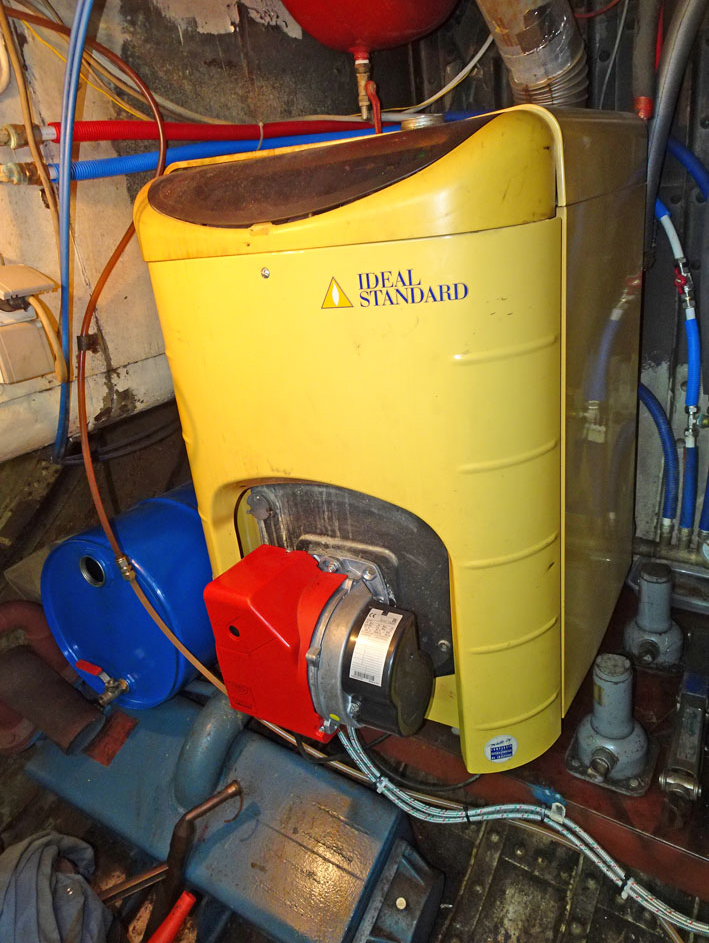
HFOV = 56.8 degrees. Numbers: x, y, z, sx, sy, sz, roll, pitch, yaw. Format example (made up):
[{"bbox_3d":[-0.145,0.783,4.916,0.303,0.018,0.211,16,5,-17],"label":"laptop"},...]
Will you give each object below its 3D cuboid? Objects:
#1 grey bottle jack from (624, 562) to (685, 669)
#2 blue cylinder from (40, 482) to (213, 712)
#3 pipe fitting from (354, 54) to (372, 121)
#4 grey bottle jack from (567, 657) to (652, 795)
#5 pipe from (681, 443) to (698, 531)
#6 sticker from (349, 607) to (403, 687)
[{"bbox_3d":[0.499,0.238,1.092,0.095,0.168,0.098,8,26,33],"label":"grey bottle jack"},{"bbox_3d":[-0.340,0.207,1.509,0.370,0.370,0.580,5,21,28],"label":"blue cylinder"},{"bbox_3d":[0.016,-0.730,1.250,0.028,0.113,0.030,-3,21,1],"label":"pipe fitting"},{"bbox_3d":[0.356,0.330,0.902,0.100,0.174,0.103,8,26,33],"label":"grey bottle jack"},{"bbox_3d":[0.684,0.032,1.340,0.026,0.190,0.026,8,26,33],"label":"pipe"},{"bbox_3d":[0.026,0.215,0.811,0.046,0.016,0.094,8,64,33],"label":"sticker"}]

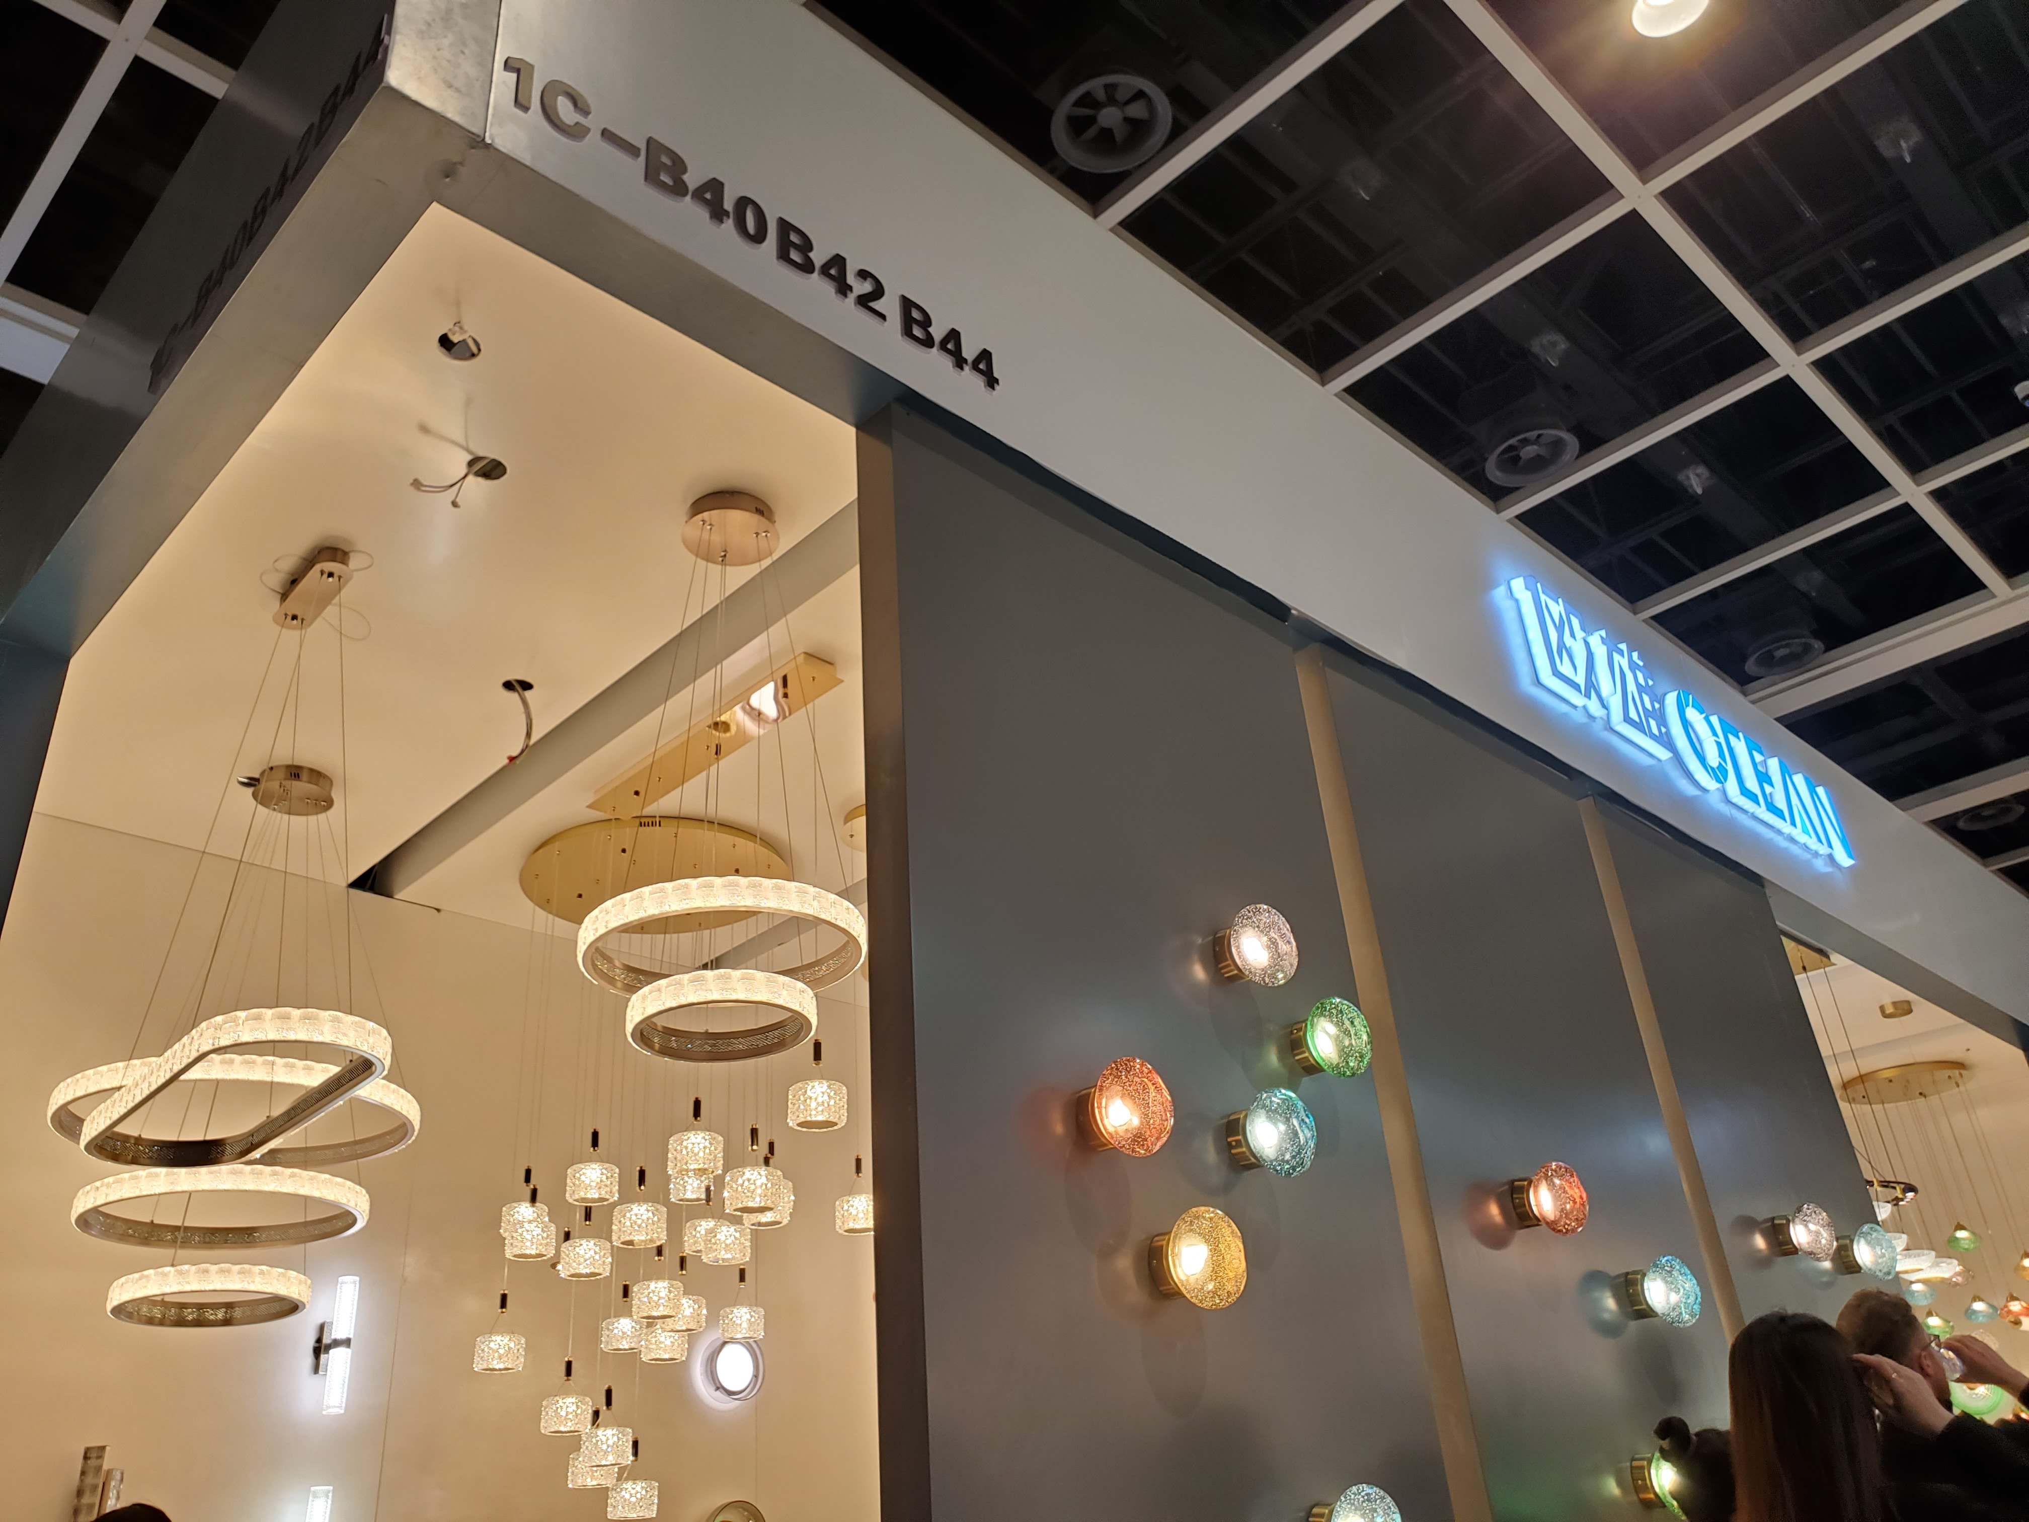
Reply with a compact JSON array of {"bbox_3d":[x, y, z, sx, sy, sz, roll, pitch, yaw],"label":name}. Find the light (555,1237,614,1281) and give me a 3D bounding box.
[{"bbox_3d":[-1.156,1.347,4.120,0.132,0.085,0.132,21,-37,-40],"label":"light"}]

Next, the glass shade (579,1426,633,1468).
[{"bbox_3d":[-1.016,1.706,3.792,0.122,0.082,0.122,21,-37,-40],"label":"glass shade"}]

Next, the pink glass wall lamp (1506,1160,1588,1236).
[{"bbox_3d":[1.071,0.884,3.072,0.147,0.147,0.125,21,-37,-40],"label":"pink glass wall lamp"}]

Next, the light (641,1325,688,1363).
[{"bbox_3d":[-0.904,1.515,3.946,0.114,0.073,0.114,-4,-28,-2],"label":"light"}]

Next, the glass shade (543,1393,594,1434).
[{"bbox_3d":[-1.167,1.707,3.980,0.126,0.088,0.126,21,-37,-40],"label":"glass shade"}]

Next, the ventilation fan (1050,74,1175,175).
[{"bbox_3d":[0.523,-3.487,8.268,0.649,0.120,0.649,-4,-27,-2],"label":"ventilation fan"}]

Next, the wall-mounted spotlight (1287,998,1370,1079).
[{"bbox_3d":[0.568,0.501,2.720,0.147,0.147,0.118,21,-37,-40],"label":"wall-mounted spotlight"}]

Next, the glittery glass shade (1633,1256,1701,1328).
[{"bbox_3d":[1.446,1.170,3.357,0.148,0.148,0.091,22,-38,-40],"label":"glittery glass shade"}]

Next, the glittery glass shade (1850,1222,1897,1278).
[{"bbox_3d":[2.430,1.372,4.293,0.147,0.147,0.079,21,-37,-40],"label":"glittery glass shade"}]

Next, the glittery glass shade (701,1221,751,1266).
[{"bbox_3d":[-0.693,1.169,3.679,0.114,0.073,0.114,-4,-28,-2],"label":"glittery glass shade"}]

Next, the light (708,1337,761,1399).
[{"bbox_3d":[-0.830,1.813,4.550,0.174,0.174,0.047,22,-38,-40],"label":"light"}]

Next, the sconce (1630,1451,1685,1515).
[{"bbox_3d":[1.286,1.415,2.997,0.147,0.147,0.125,21,-37,-40],"label":"sconce"}]

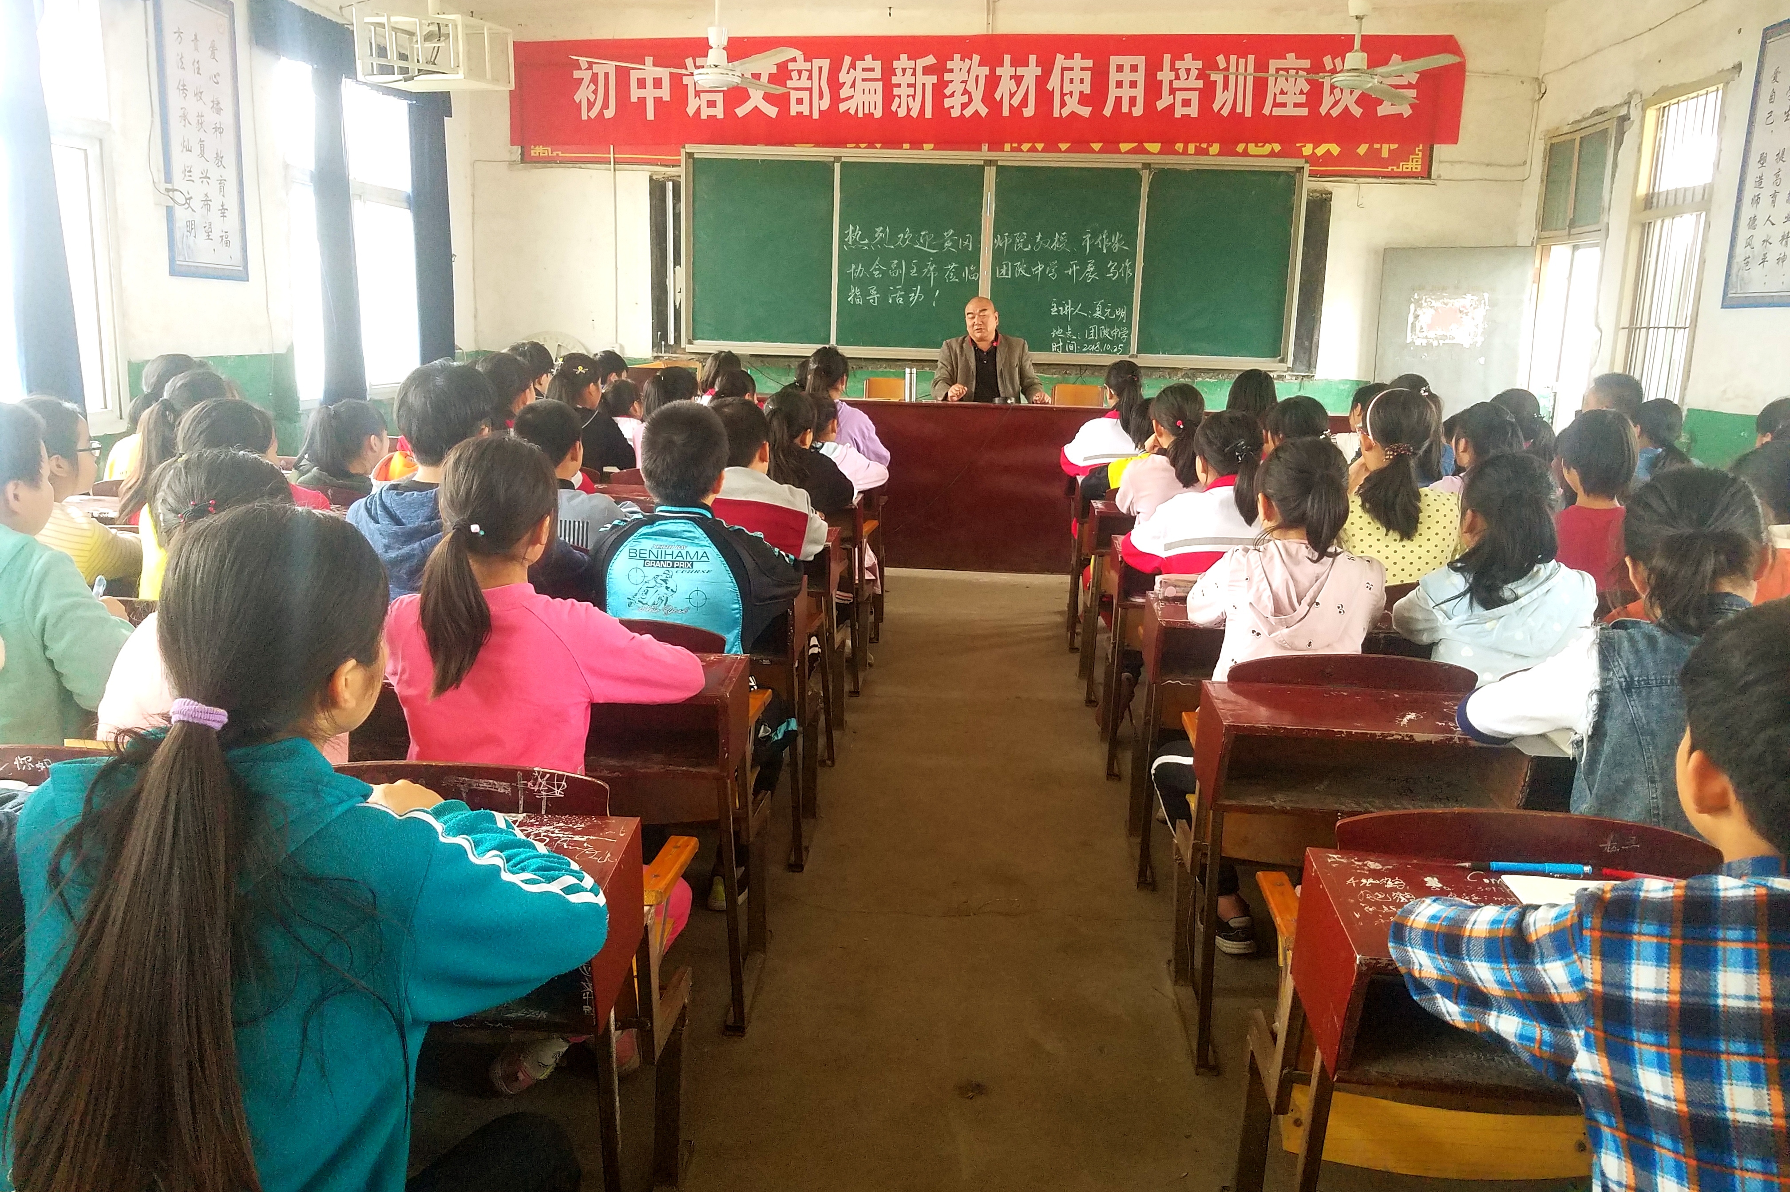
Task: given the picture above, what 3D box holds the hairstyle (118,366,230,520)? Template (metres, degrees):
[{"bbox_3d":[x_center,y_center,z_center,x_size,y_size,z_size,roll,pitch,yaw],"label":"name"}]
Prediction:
[{"bbox_3d":[-2.102,-0.443,3.927,0.200,0.440,0.260,8,13,27],"label":"hairstyle"}]

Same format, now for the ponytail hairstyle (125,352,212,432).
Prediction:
[{"bbox_3d":[-2.443,-0.680,4.521,0.190,0.250,0.250,9,14,33],"label":"ponytail hairstyle"}]

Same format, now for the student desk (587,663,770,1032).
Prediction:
[{"bbox_3d":[-0.531,0.496,2.590,0.500,0.752,0.420,2,12,-1],"label":"student desk"}]

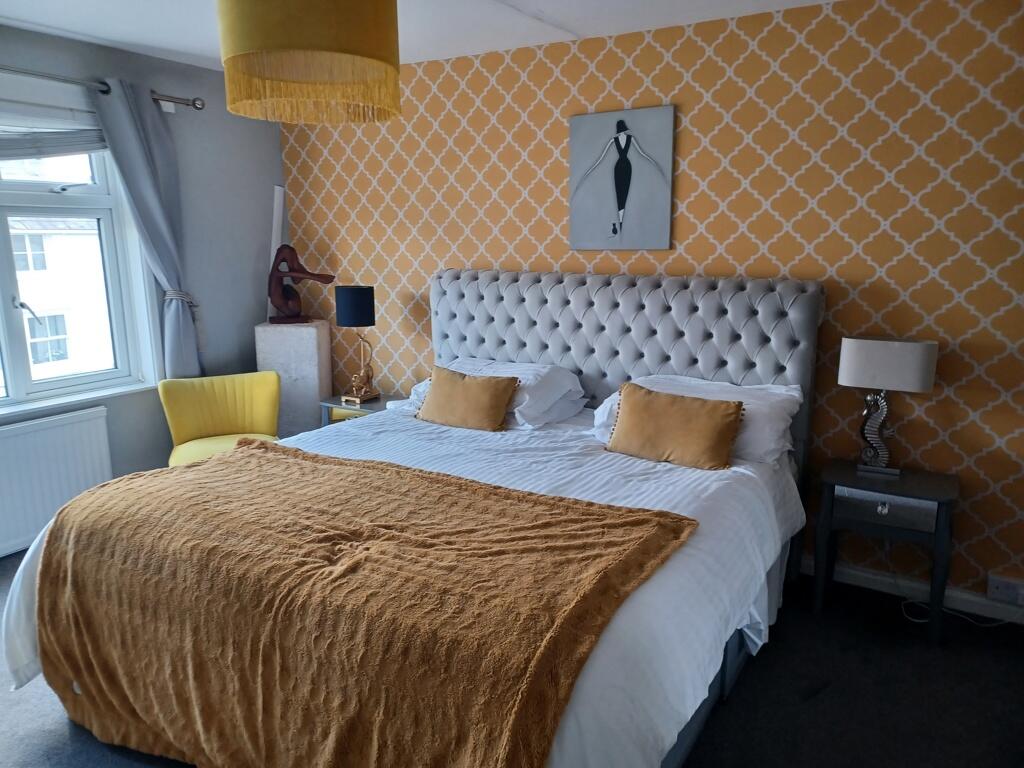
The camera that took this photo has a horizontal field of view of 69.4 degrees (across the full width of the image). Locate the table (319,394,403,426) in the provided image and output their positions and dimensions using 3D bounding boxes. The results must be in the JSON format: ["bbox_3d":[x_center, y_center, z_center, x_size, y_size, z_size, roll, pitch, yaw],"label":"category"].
[{"bbox_3d":[-0.789,0.371,4.194,0.450,0.555,0.330,7,14,32],"label":"table"}]

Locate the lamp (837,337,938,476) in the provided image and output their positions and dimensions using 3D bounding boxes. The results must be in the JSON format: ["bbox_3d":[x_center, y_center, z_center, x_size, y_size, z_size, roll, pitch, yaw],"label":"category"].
[{"bbox_3d":[1.397,0.091,2.780,0.315,0.515,0.170,6,14,29],"label":"lamp"}]

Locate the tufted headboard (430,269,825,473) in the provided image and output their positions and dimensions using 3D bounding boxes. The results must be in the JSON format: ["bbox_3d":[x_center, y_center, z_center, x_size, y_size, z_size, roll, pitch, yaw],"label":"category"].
[{"bbox_3d":[0.414,0.100,3.443,1.855,1.220,0.210,7,14,32],"label":"tufted headboard"}]

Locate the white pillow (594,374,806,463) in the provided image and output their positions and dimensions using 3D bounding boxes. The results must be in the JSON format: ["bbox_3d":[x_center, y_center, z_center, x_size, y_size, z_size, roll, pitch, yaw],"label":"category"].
[{"bbox_3d":[0.683,0.125,2.844,0.770,0.180,0.440,7,44,32],"label":"white pillow"}]

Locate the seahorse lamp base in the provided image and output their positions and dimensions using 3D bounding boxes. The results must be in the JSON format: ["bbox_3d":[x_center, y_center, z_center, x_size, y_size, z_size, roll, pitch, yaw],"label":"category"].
[{"bbox_3d":[1.395,0.178,2.794,0.150,0.338,0.085,7,14,32],"label":"seahorse lamp base"}]

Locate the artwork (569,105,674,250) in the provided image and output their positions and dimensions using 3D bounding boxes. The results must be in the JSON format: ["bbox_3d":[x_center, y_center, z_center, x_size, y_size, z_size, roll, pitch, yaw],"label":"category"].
[{"bbox_3d":[0.484,-0.903,3.305,0.500,0.600,0.030,7,14,32],"label":"artwork"}]

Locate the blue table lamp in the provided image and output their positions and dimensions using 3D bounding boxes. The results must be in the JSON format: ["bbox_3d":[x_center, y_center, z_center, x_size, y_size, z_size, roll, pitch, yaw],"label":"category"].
[{"bbox_3d":[-0.855,-0.221,4.111,0.210,0.640,0.210,-1,12,0],"label":"blue table lamp"}]

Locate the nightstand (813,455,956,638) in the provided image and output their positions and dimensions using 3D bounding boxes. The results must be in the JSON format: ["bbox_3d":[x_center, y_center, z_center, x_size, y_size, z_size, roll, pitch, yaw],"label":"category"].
[{"bbox_3d":[1.424,0.626,2.835,0.450,0.555,0.320,6,14,30],"label":"nightstand"}]

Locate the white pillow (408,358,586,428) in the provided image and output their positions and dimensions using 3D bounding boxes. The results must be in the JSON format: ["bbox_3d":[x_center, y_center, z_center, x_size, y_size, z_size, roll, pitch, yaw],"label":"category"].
[{"bbox_3d":[-0.100,0.033,3.337,0.780,0.180,0.440,7,44,32],"label":"white pillow"}]

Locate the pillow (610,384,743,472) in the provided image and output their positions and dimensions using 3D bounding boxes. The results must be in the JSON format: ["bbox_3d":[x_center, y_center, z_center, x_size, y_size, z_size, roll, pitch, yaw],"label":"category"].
[{"bbox_3d":[0.587,0.146,2.692,0.480,0.130,0.300,7,57,32],"label":"pillow"}]

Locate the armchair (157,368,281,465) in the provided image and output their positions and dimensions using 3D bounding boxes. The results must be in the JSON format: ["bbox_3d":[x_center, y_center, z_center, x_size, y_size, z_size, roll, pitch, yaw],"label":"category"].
[{"bbox_3d":[-1.416,0.390,3.638,0.550,0.775,0.600,-5,13,-17],"label":"armchair"}]

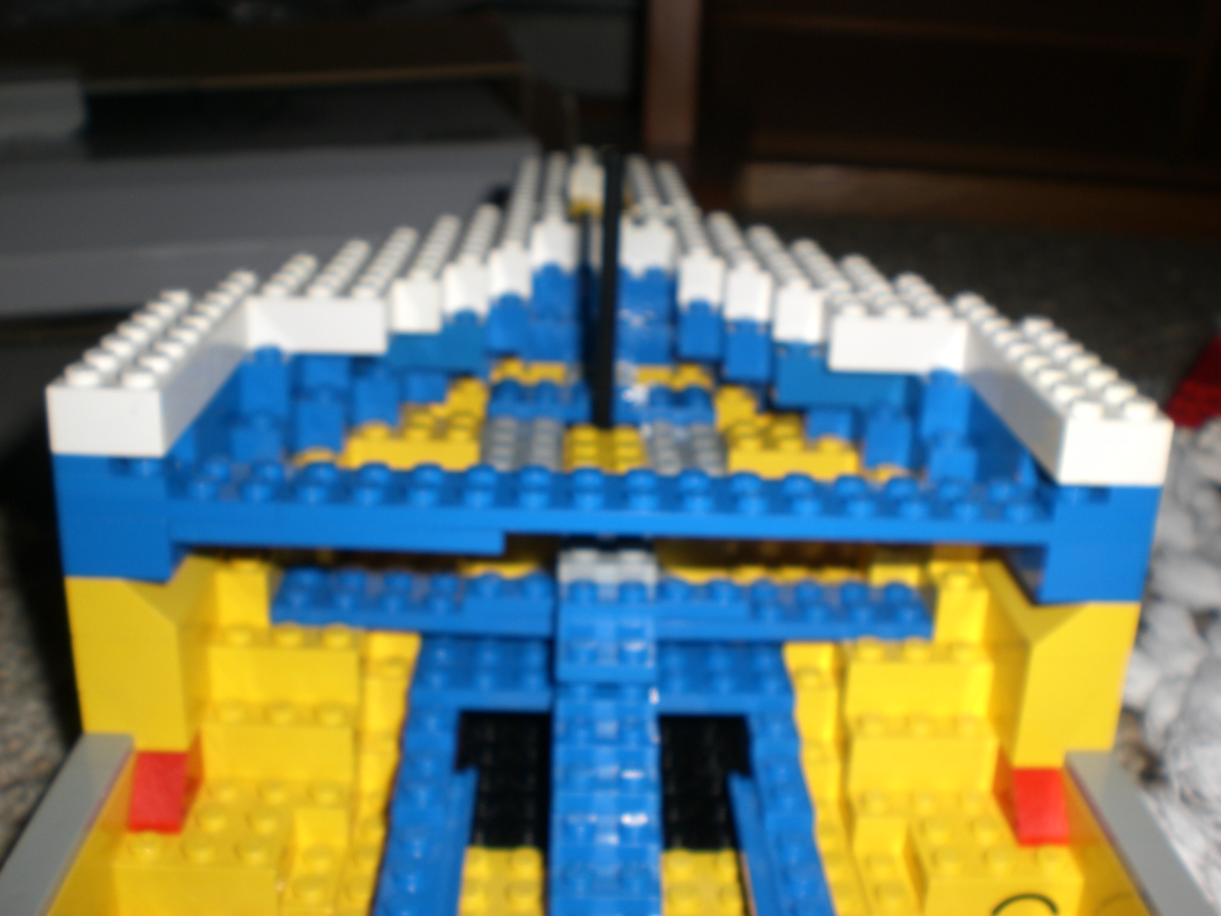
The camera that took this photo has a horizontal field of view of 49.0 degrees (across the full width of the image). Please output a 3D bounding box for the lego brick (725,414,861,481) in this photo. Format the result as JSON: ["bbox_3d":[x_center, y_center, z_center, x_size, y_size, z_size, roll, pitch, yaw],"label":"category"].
[{"bbox_3d":[0.035,0.000,0.266,0.024,0.011,0.016,2,20,-2],"label":"lego brick"}]

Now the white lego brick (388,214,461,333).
[{"bbox_3d":[-0.037,-0.040,0.283,0.008,0.011,0.064,2,20,-2],"label":"white lego brick"}]

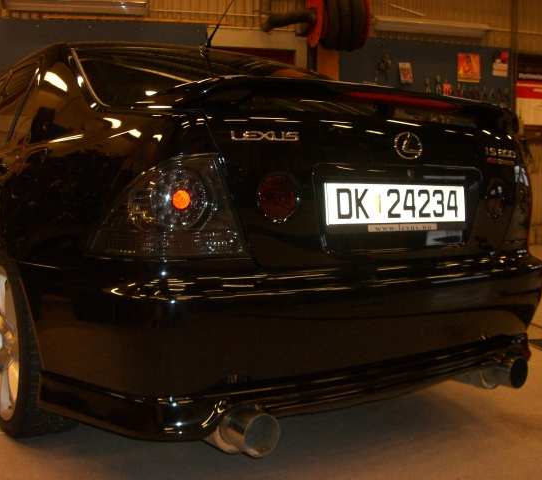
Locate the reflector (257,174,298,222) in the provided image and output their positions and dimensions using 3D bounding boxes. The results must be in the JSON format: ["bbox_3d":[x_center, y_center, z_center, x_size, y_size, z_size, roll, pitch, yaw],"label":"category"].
[{"bbox_3d":[0.011,-0.101,1.711,0.116,0.116,0.030,-2,-2,-34],"label":"reflector"}]

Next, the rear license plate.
[{"bbox_3d":[0.355,-0.098,1.919,0.520,0.110,0.015,-2,-2,-34],"label":"rear license plate"}]

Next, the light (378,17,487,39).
[{"bbox_3d":[1.977,-2.601,8.600,1.530,0.140,0.180,0,4,-13],"label":"light"}]

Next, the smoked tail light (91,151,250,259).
[{"bbox_3d":[-0.229,-0.082,1.621,0.355,0.248,0.190,-1,4,-22],"label":"smoked tail light"}]

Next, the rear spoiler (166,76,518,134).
[{"bbox_3d":[0.305,-0.365,1.981,1.160,0.113,0.250,-2,4,-34],"label":"rear spoiler"}]

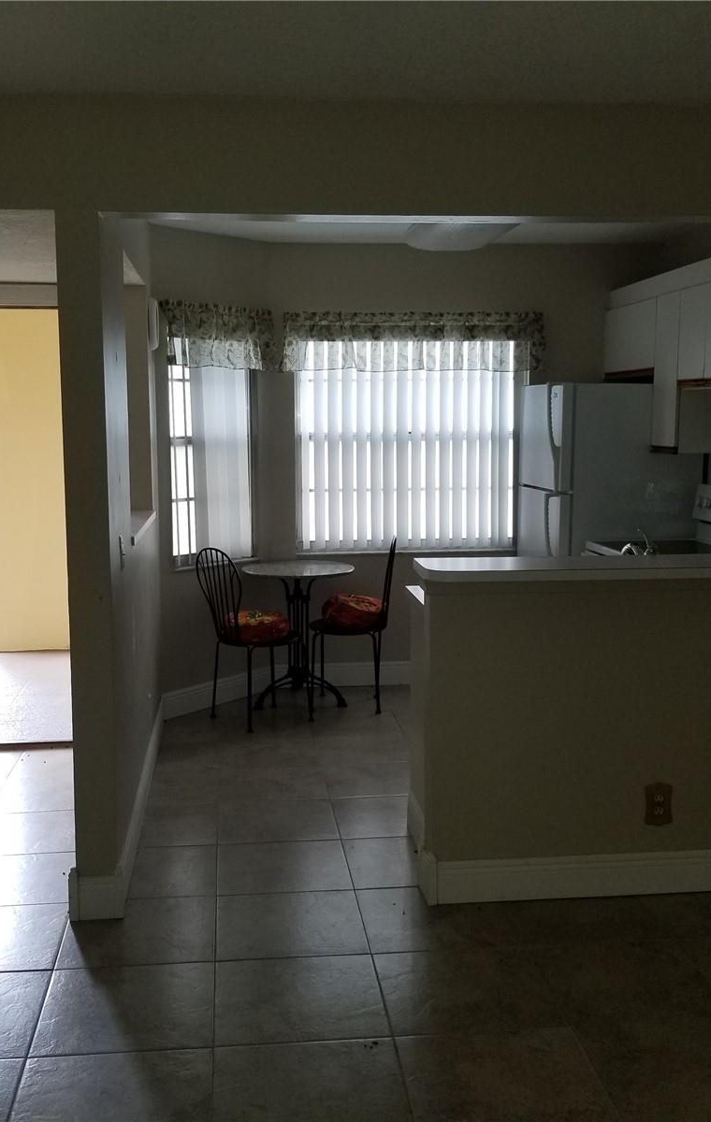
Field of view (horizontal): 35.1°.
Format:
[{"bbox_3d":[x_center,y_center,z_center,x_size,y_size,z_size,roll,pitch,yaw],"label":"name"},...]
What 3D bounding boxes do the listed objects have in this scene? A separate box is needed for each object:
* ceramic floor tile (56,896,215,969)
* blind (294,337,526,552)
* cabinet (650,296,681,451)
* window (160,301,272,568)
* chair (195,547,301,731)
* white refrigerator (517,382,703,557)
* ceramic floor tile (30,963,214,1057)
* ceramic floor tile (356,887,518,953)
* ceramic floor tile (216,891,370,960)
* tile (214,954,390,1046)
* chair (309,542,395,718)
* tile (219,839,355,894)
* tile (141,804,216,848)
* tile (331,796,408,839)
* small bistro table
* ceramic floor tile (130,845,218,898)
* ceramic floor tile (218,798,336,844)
[{"bbox_3d":[-0.641,1.116,3.375,0.441,0.009,0.438,-1,7,-7],"label":"ceramic floor tile"},{"bbox_3d":[0.328,-0.666,6.441,1.348,1.256,0.080,-1,7,-6],"label":"blind"},{"bbox_3d":[1.693,-0.935,5.552,0.320,0.757,0.318,-1,7,-6],"label":"cabinet"},{"bbox_3d":[-0.708,-0.649,5.794,0.100,1.288,0.656,7,10,40],"label":"window"},{"bbox_3d":[-0.513,0.375,5.806,0.485,0.908,0.410,-5,9,-37],"label":"chair"},{"bbox_3d":[1.354,-0.088,6.147,0.774,1.715,0.730,-1,7,-7],"label":"white refrigerator"},{"bbox_3d":[-0.600,1.187,2.987,0.450,0.010,0.450,-1,7,-7],"label":"ceramic floor tile"},{"bbox_3d":[0.243,1.104,3.476,0.441,0.009,0.438,-1,7,-7],"label":"ceramic floor tile"},{"bbox_3d":[-0.199,1.110,3.425,0.441,0.009,0.438,-1,7,-7],"label":"ceramic floor tile"},{"bbox_3d":[-0.151,1.182,3.038,0.450,0.010,0.450,-1,7,-7],"label":"tile"},{"bbox_3d":[-0.011,0.330,6.047,0.460,0.905,0.400,0,7,4],"label":"chair"},{"bbox_3d":[-0.253,1.073,3.916,0.450,0.010,0.450,-1,7,-7],"label":"tile"},{"bbox_3d":[-0.667,1.016,4.311,0.276,0.010,0.448,-1,7,-6],"label":"tile"},{"bbox_3d":[0.063,1.004,4.390,0.282,0.010,0.445,-1,7,-6],"label":"tile"},{"bbox_3d":[-0.312,0.410,6.105,0.605,0.737,0.605,-1,7,-7],"label":"small bistro table"},{"bbox_3d":[-0.614,1.062,3.821,0.284,0.009,0.438,-1,7,-7],"label":"ceramic floor tile"},{"bbox_3d":[-0.303,1.011,4.349,0.455,0.010,0.445,-1,7,-6],"label":"ceramic floor tile"}]

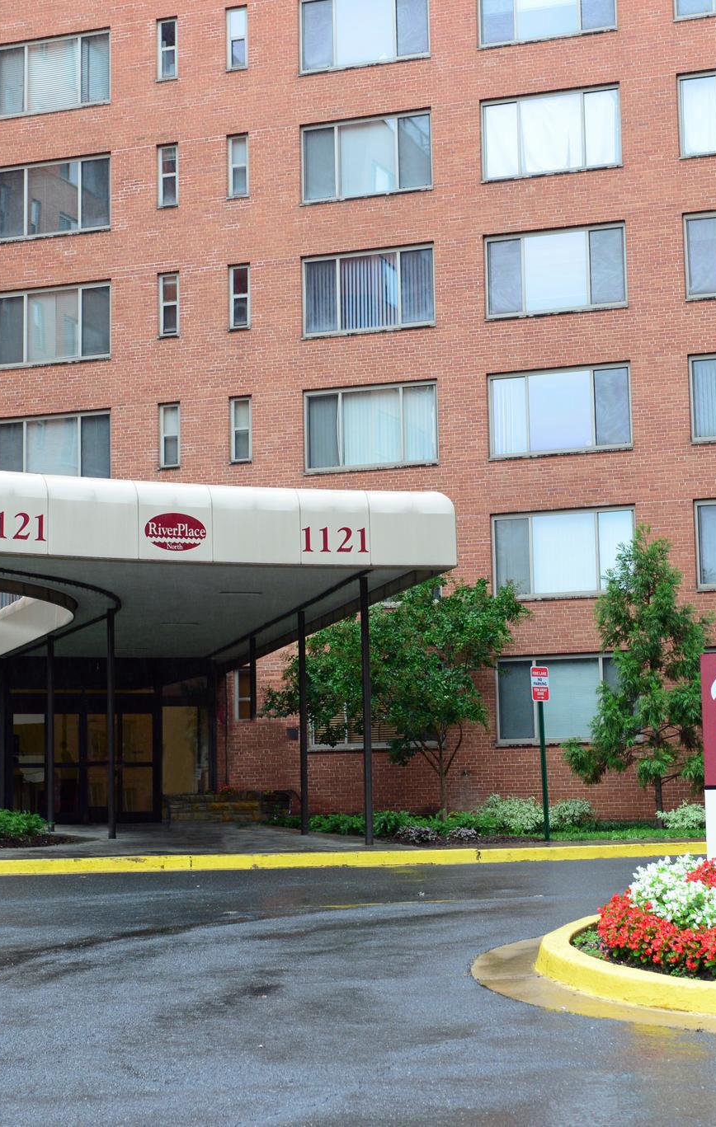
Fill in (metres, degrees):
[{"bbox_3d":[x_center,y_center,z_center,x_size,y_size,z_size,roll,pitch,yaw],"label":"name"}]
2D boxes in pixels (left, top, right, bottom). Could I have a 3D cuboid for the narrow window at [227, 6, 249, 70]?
[{"bbox_3d":[-2.460,-10.684,40.132,0.440,1.280,0.130,-4,-8,18],"label":"narrow window"}]

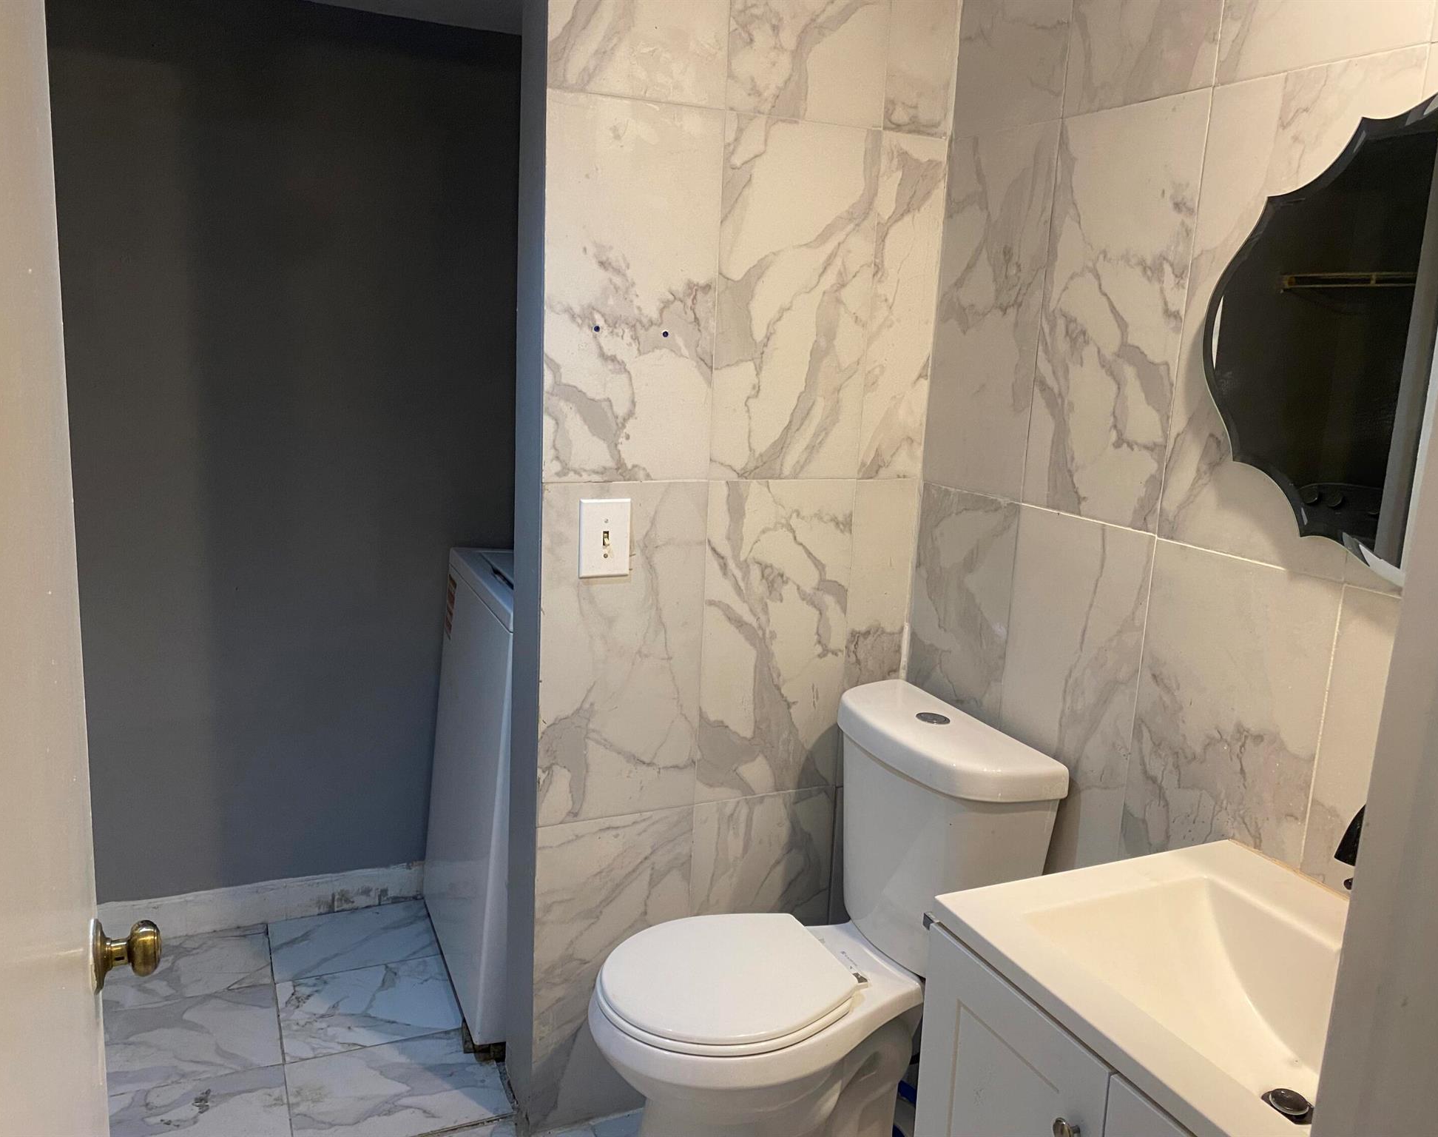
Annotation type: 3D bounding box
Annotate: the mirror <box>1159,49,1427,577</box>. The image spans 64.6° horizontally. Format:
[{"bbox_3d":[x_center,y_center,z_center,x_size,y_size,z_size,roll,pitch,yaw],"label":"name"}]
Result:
[{"bbox_3d":[0.713,-0.311,1.446,0.015,0.610,0.300,-3,13,-24],"label":"mirror"}]

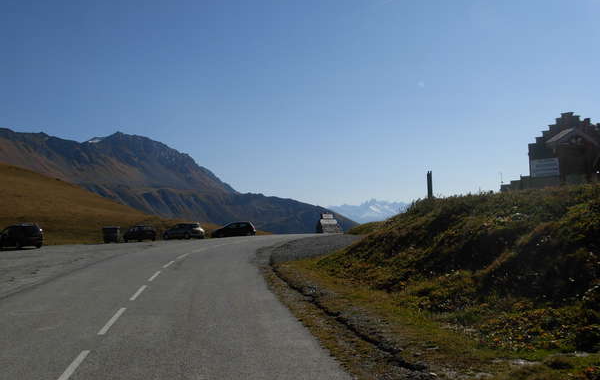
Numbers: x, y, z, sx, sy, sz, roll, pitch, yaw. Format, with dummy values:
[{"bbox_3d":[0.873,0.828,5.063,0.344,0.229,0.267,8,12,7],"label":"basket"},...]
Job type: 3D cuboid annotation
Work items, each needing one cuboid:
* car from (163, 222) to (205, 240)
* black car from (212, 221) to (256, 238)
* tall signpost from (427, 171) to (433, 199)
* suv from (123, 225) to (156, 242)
[{"bbox_3d":[-11.049,3.902,62.500,4.200,1.500,1.750,-3,-3,36],"label":"car"},{"bbox_3d":[-6.411,3.912,65.000,4.200,1.450,1.730,-1,-3,0],"label":"black car"},{"bbox_3d":[7.491,-0.243,38.000,0.270,1.660,0.200,-1,-3,11],"label":"tall signpost"},{"bbox_3d":[-14.601,3.991,60.000,1.680,1.450,3.900,1,-4,-42],"label":"suv"}]

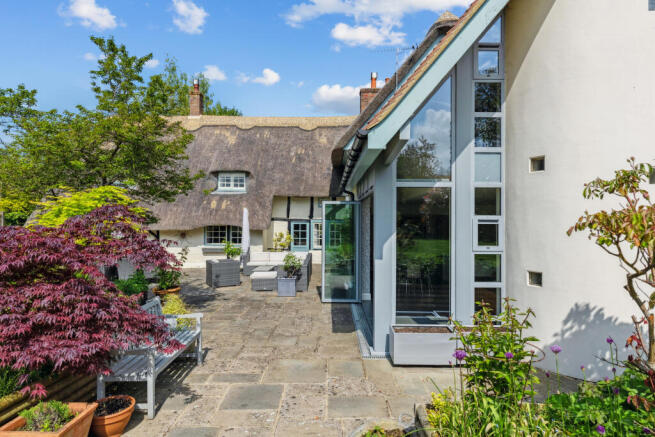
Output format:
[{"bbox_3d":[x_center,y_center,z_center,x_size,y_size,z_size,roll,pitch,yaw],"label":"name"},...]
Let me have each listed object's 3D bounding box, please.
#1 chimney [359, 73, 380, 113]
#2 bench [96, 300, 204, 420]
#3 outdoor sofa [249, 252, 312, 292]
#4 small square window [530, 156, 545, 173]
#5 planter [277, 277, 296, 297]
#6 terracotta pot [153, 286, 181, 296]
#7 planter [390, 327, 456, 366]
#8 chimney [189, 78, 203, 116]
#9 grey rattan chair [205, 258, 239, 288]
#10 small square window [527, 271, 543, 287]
[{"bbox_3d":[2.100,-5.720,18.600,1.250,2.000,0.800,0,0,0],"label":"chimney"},{"bbox_3d":[-1.910,1.440,4.480,0.590,0.880,1.460,0,0,1],"label":"bench"},{"bbox_3d":[-1.560,1.500,12.000,2.200,0.770,3.200,0,0,1],"label":"outdoor sofa"},{"bbox_3d":[2.670,-0.690,5.080,0.090,0.195,0.185,0,0,-43],"label":"small square window"},{"bbox_3d":[-1.000,1.665,9.840,0.450,0.430,0.450,0,0,0],"label":"planter"},{"bbox_3d":[-2.960,1.600,7.400,0.520,0.550,0.520,0,0,0],"label":"terracotta pot"},{"bbox_3d":[1.250,1.675,5.290,0.800,0.410,0.380,0,0,1],"label":"planter"},{"bbox_3d":[-6.100,-5.550,18.600,0.520,1.750,0.580,0,0,0],"label":"chimney"},{"bbox_3d":[-2.950,1.530,11.360,0.770,0.700,0.740,0,0,-29],"label":"grey rattan chair"},{"bbox_3d":[2.640,0.770,5.080,0.090,0.195,0.185,0,0,-43],"label":"small square window"}]

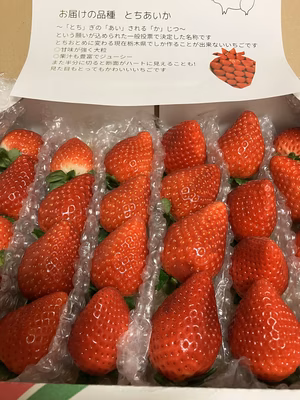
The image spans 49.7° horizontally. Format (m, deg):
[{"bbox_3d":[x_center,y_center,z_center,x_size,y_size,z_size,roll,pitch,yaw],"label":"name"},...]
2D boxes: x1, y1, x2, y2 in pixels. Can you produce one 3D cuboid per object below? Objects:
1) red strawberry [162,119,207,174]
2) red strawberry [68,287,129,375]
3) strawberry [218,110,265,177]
[{"bbox_3d":[0.029,-0.045,0.276,0.038,0.036,0.046,17,98,3],"label":"red strawberry"},{"bbox_3d":[-0.033,0.082,0.202,0.037,0.036,0.051,10,84,-5],"label":"red strawberry"},{"bbox_3d":[0.077,-0.046,0.271,0.038,0.037,0.056,9,97,14],"label":"strawberry"}]

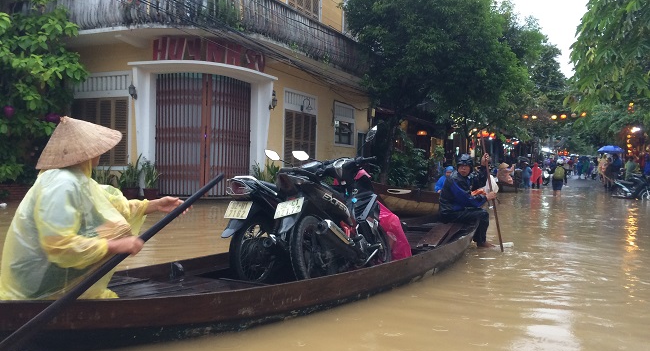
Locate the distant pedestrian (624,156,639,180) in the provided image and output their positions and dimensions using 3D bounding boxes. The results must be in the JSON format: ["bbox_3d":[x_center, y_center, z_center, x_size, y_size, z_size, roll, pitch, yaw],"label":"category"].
[{"bbox_3d":[13.515,-0.052,24.000,0.520,1.540,0.420,2,1,37],"label":"distant pedestrian"}]

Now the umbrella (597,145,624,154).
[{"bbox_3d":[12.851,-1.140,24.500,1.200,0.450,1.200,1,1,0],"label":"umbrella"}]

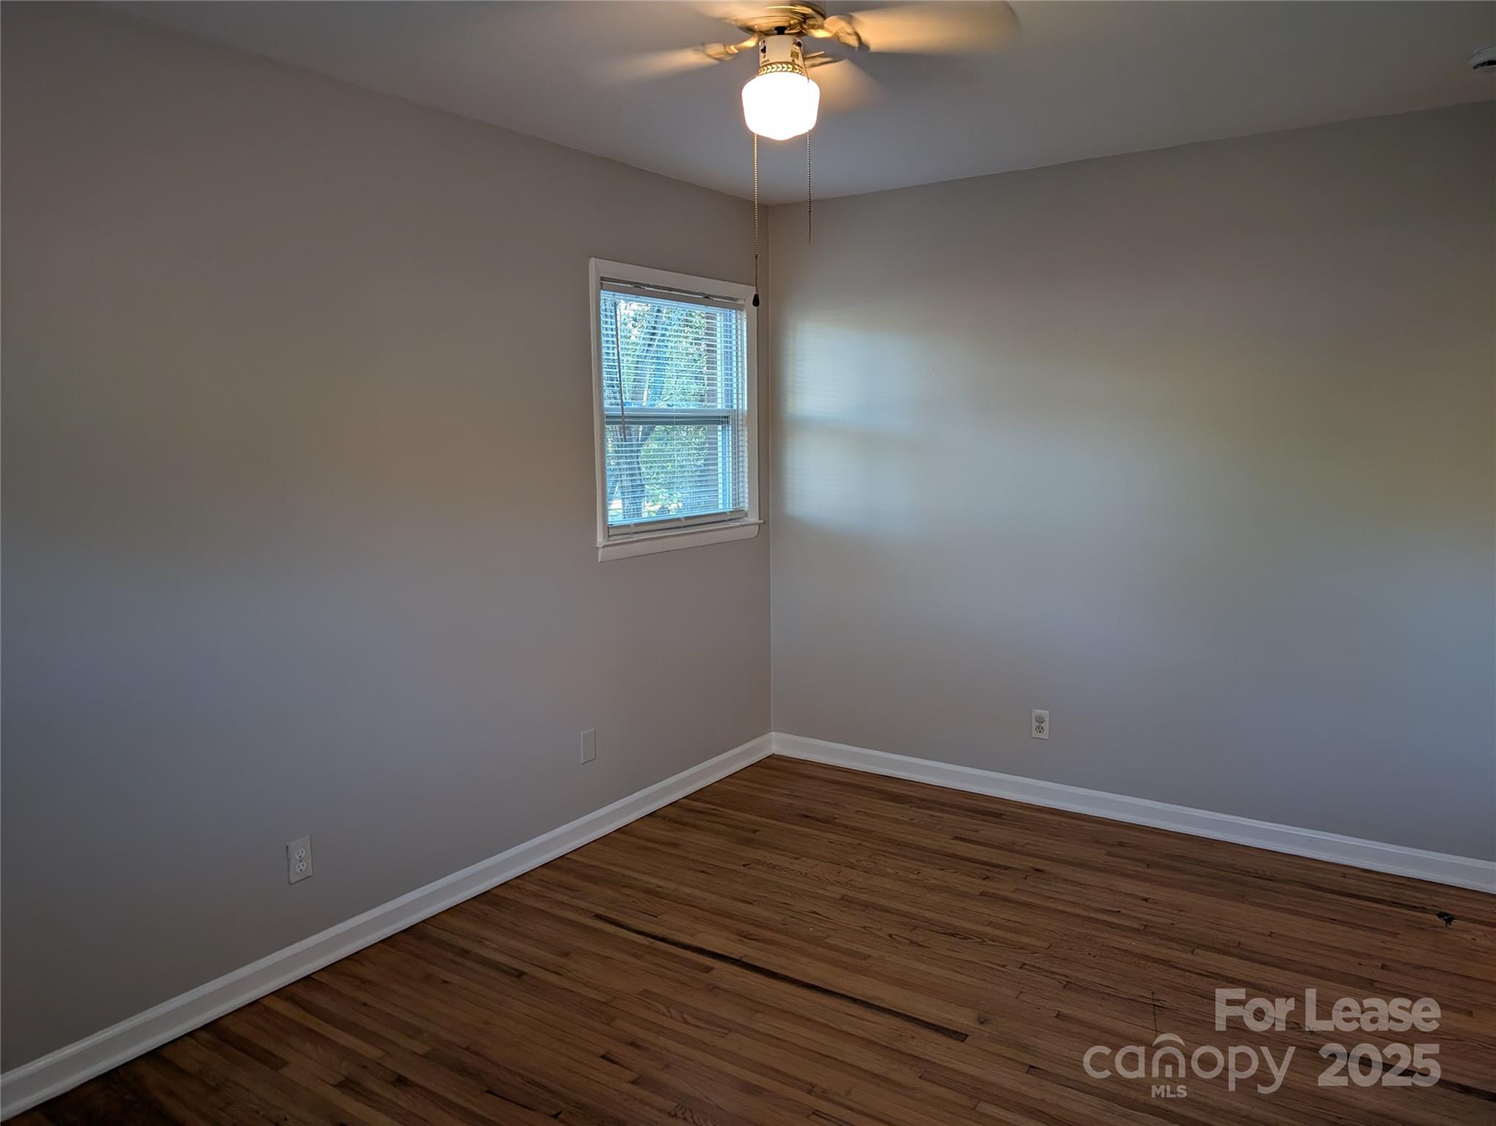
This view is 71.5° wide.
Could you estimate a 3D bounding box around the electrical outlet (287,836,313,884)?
[{"bbox_3d":[-1.223,0.818,2.848,0.010,0.115,0.071,4,9,34],"label":"electrical outlet"}]

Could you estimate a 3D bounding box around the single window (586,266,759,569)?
[{"bbox_3d":[-0.276,-0.593,4.128,0.100,1.080,1.040,4,9,34],"label":"single window"}]

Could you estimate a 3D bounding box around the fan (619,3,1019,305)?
[{"bbox_3d":[0.065,-0.878,2.095,1.030,0.701,1.030,-1,7,0],"label":"fan"}]

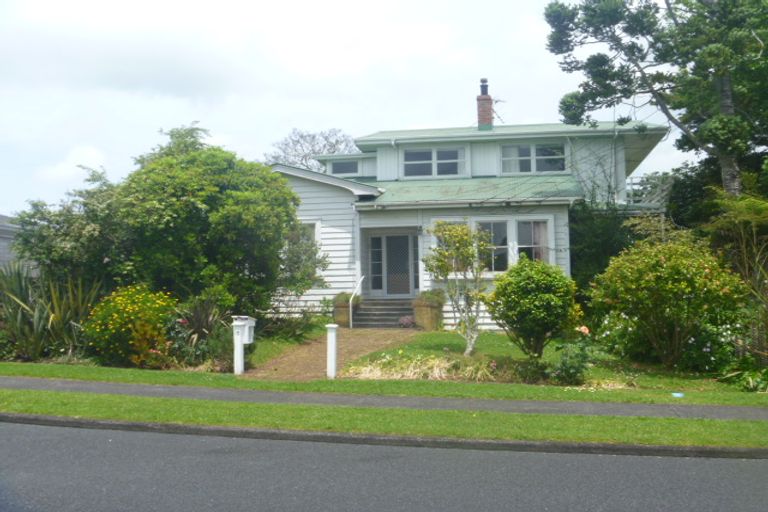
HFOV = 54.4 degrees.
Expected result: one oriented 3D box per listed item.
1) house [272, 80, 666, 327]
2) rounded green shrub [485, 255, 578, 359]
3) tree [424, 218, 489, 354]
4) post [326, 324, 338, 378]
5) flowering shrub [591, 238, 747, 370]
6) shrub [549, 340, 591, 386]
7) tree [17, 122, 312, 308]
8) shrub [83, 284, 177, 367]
[{"bbox_3d":[3.072,-1.959,26.780,13.500,8.550,12.000,-1,-2,11],"label":"house"},{"bbox_3d":[2.855,0.955,14.450,1.750,2.050,1.650,-1,-2,11],"label":"rounded green shrub"},{"bbox_3d":[1.442,0.670,14.850,1.320,2.680,1.250,-1,-2,11],"label":"tree"},{"bbox_3d":[-0.817,1.490,11.850,0.140,0.900,0.140,-1,-2,11],"label":"post"},{"bbox_3d":[5.106,0.743,13.400,2.700,2.380,2.400,-1,-2,11],"label":"flowering shrub"},{"bbox_3d":[2.785,1.564,11.150,0.580,0.640,0.550,-1,-2,11],"label":"shrub"},{"bbox_3d":[-5.127,-0.507,17.600,6.900,5.300,5.400,-1,-2,11],"label":"tree"},{"bbox_3d":[-4.909,1.262,14.400,1.750,1.600,1.600,-1,-2,11],"label":"shrub"}]

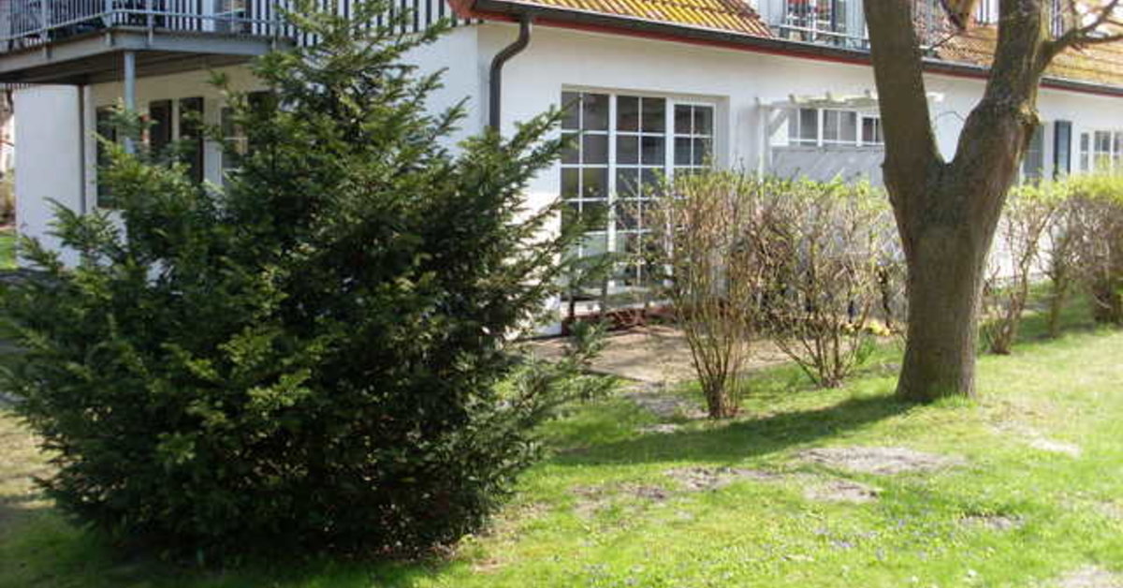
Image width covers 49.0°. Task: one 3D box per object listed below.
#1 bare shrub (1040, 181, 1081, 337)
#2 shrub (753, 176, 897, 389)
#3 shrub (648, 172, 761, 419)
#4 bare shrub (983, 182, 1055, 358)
[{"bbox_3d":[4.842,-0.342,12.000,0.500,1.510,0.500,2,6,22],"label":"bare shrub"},{"bbox_3d":[1.984,-0.077,9.250,1.030,1.540,0.950,1,6,12],"label":"shrub"},{"bbox_3d":[0.956,0.006,8.200,0.750,1.610,0.750,1,6,7],"label":"shrub"},{"bbox_3d":[3.984,-0.211,10.900,0.780,1.470,0.750,2,6,20],"label":"bare shrub"}]

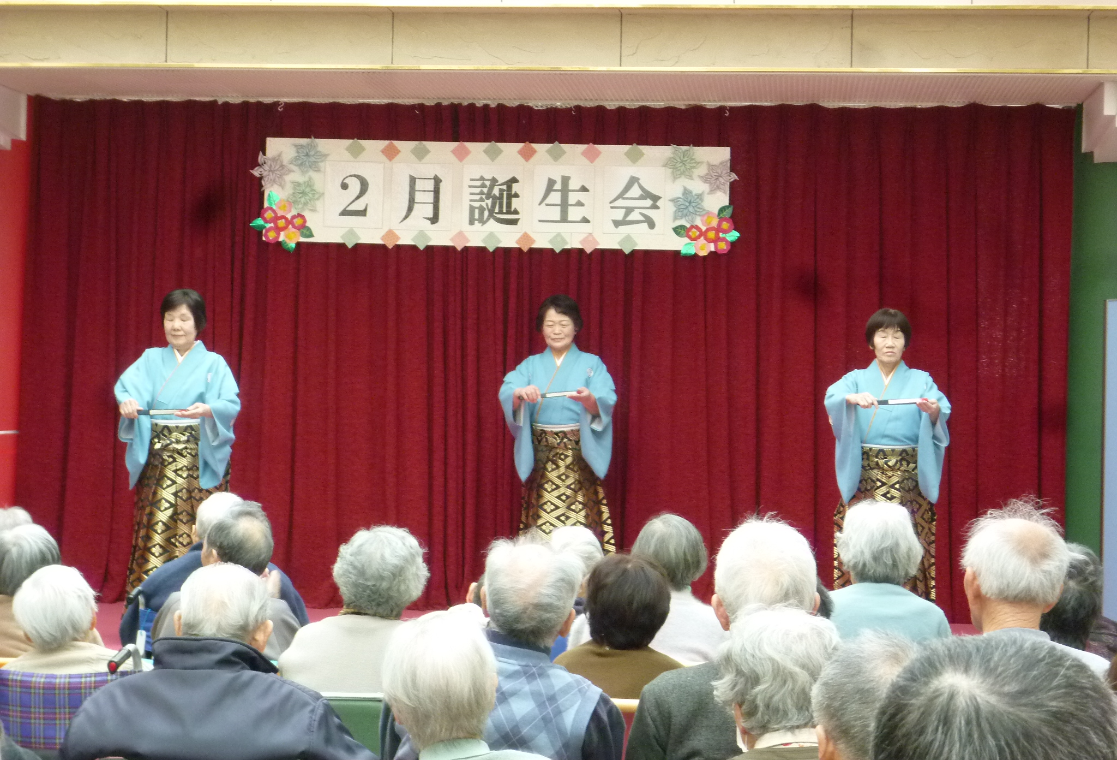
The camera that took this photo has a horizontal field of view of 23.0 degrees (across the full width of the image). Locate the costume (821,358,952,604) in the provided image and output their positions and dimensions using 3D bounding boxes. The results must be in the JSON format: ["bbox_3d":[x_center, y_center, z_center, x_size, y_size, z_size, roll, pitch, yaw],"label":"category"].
[{"bbox_3d":[1.444,0.530,12.154,0.560,1.234,0.450,1,0,5],"label":"costume"}]

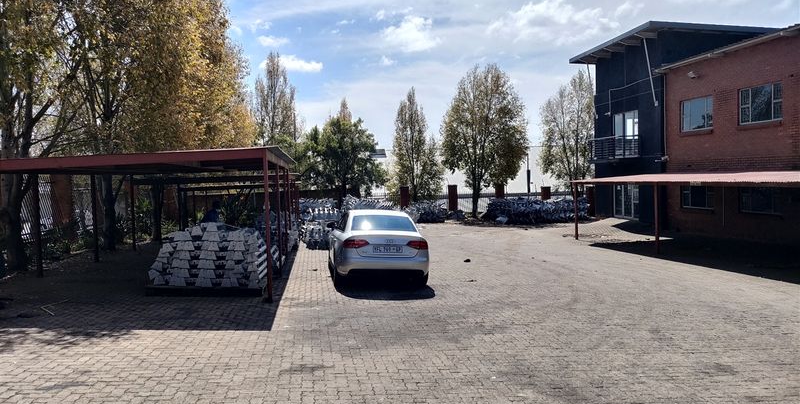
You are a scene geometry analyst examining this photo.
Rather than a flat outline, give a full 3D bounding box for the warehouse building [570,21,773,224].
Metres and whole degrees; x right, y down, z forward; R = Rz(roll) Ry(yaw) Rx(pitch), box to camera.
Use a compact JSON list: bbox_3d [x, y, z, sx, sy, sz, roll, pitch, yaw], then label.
[{"bbox_3d":[13.206,-3.302,29.522,7.500,8.300,8.000,-2,3,-7],"label":"warehouse building"}]

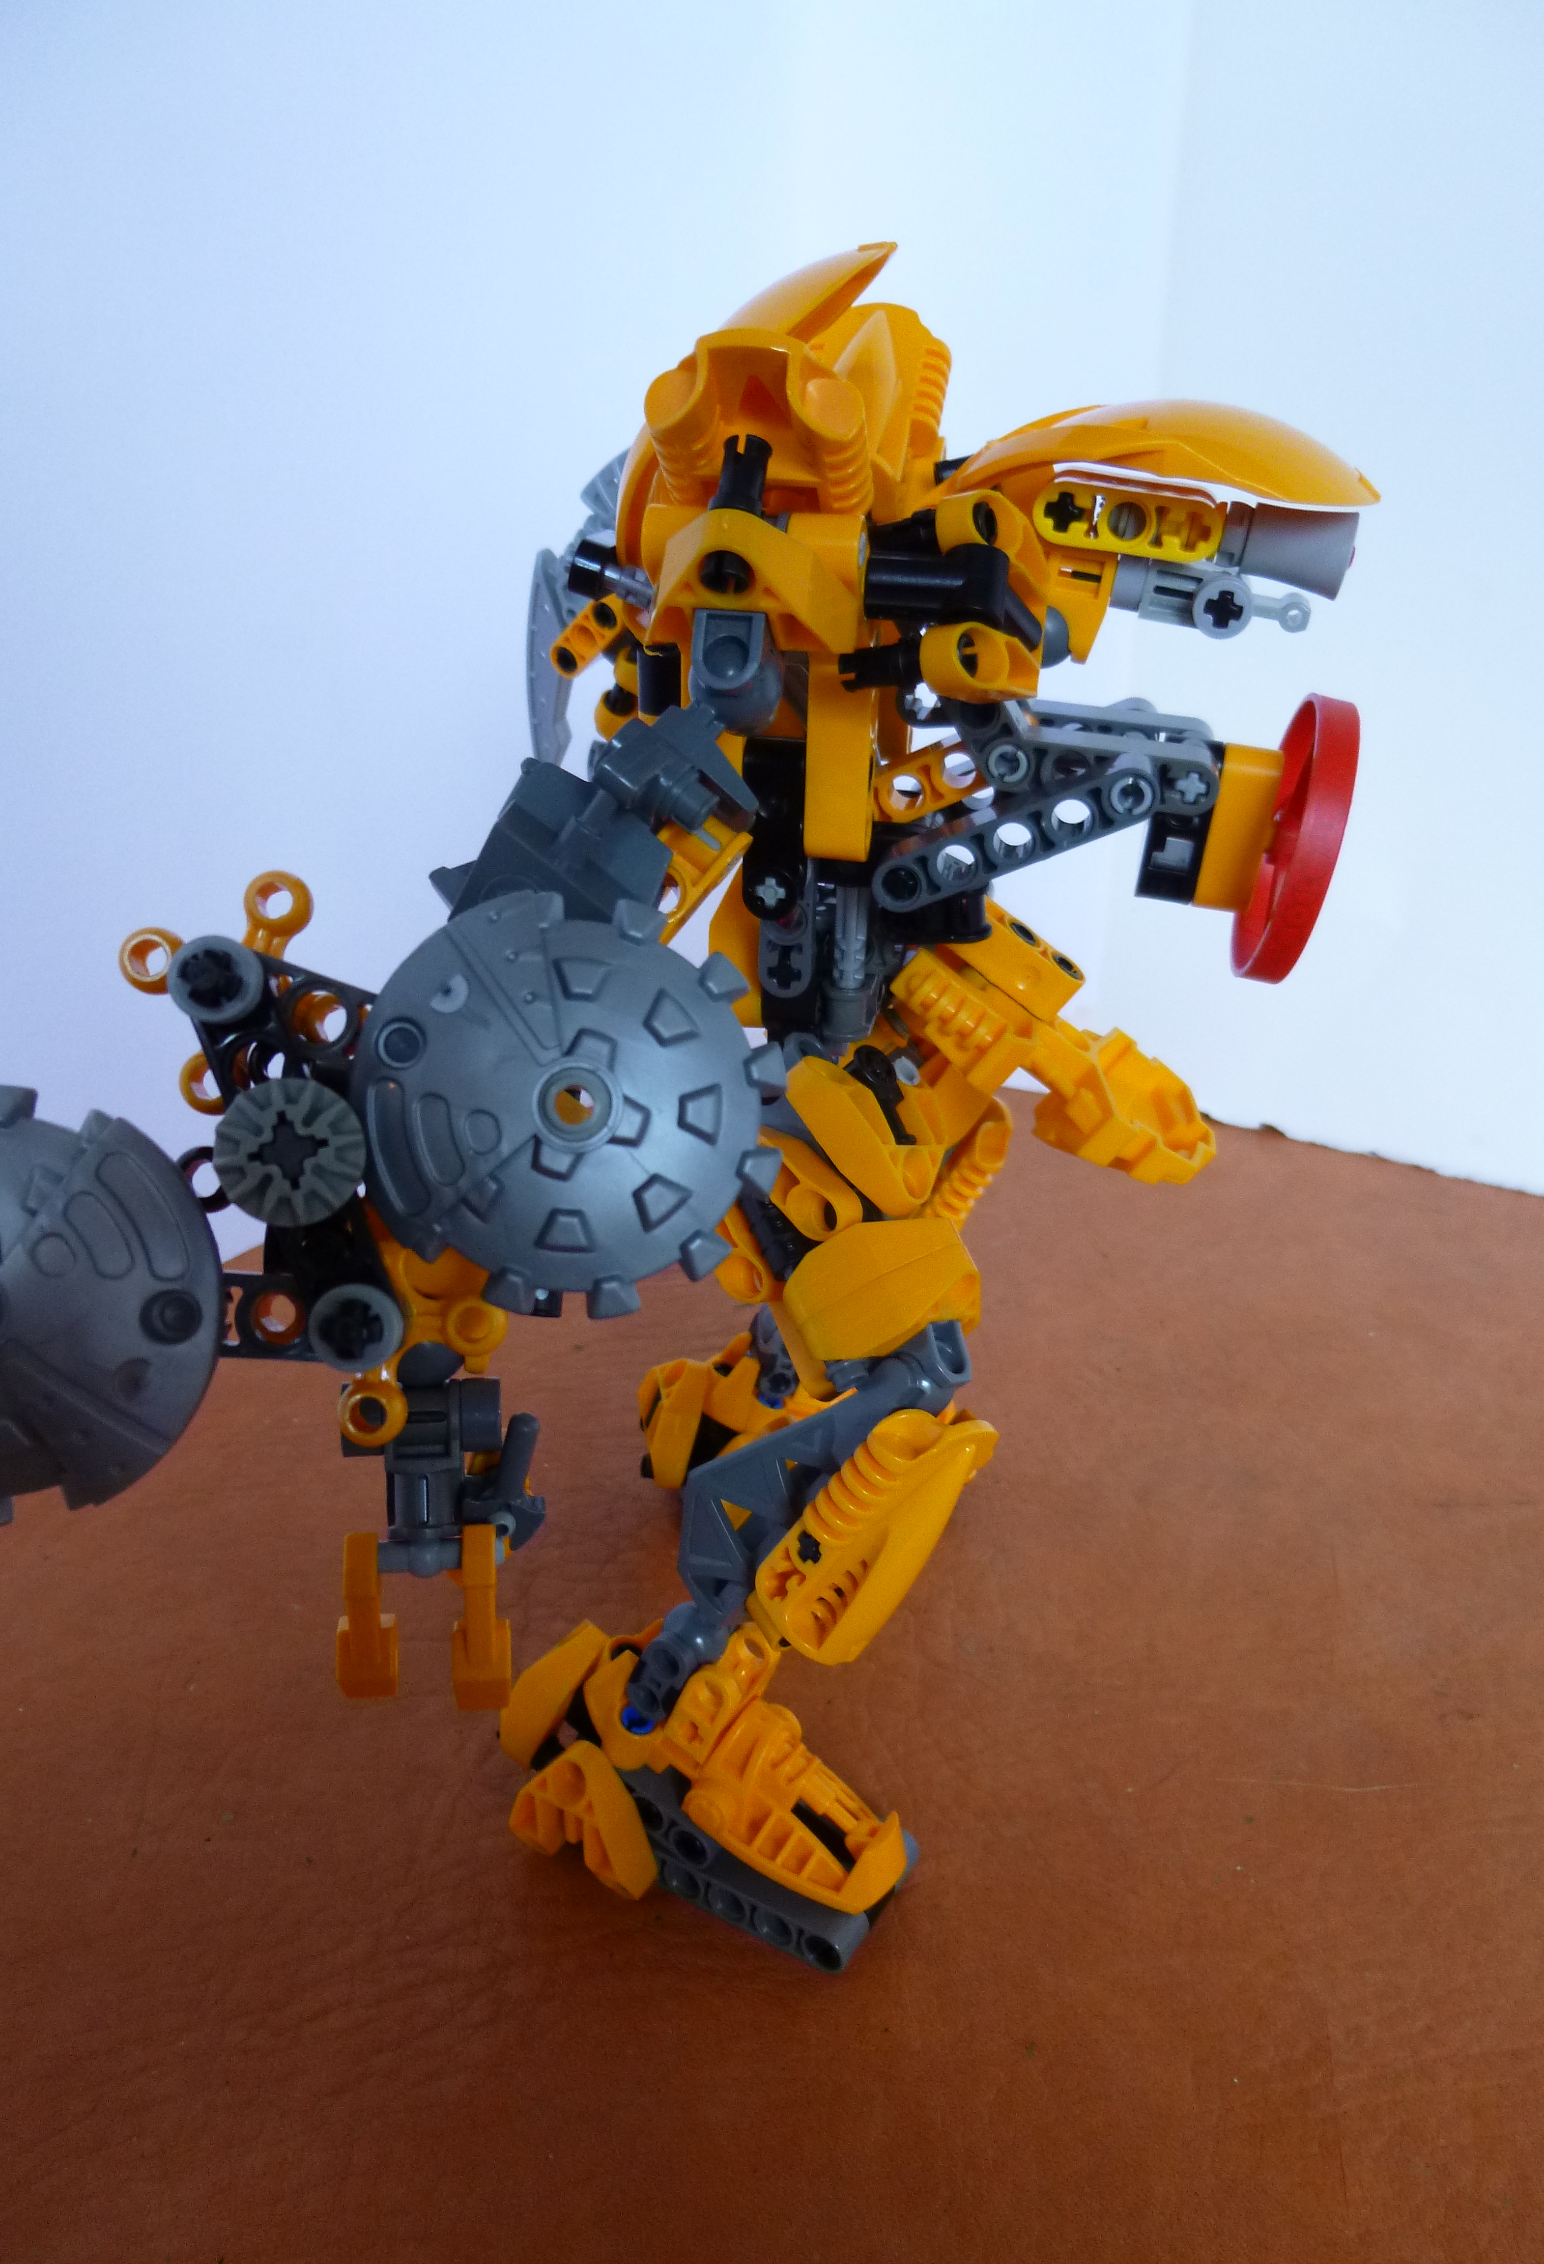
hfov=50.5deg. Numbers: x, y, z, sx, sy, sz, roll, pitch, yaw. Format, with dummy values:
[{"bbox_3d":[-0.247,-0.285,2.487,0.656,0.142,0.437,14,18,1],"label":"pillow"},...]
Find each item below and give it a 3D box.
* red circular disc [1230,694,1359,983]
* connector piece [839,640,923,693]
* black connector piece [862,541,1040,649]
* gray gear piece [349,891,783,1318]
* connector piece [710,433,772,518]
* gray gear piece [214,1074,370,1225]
[{"bbox_3d":[0.073,-0.040,0.228,0.006,0.039,0.039,13,28,5],"label":"red circular disc"},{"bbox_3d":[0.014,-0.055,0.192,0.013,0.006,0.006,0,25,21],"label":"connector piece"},{"bbox_3d":[0.019,-0.057,0.172,0.018,0.009,0.009,10,28,21],"label":"black connector piece"},{"bbox_3d":[-0.018,-0.002,0.144,0.039,0.039,0.011,-6,1,-11],"label":"gray gear piece"},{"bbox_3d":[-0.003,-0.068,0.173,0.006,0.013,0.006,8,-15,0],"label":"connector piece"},{"bbox_3d":[-0.041,0.002,0.138,0.013,0.013,0.005,-8,2,-16],"label":"gray gear piece"}]

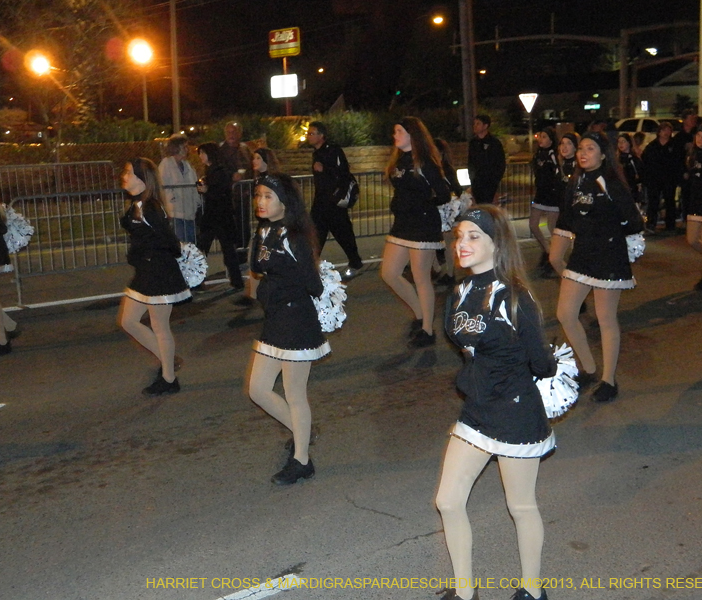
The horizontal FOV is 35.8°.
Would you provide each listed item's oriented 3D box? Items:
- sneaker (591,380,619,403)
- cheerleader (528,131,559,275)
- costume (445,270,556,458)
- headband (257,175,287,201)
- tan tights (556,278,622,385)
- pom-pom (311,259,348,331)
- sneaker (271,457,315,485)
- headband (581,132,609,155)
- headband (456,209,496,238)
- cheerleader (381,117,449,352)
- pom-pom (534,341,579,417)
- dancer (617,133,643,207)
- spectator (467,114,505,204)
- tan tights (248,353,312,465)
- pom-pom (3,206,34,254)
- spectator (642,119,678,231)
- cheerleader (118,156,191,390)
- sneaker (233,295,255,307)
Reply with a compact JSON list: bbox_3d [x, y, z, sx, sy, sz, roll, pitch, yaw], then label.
[{"bbox_3d":[1.690,0.608,7.212,0.100,0.115,0.260,9,14,43],"label":"sneaker"},{"bbox_3d":[2.178,-1.108,12.100,0.390,1.620,0.410,-10,13,-36],"label":"cheerleader"},{"bbox_3d":[0.565,0.243,4.101,0.350,0.690,0.410,-9,13,-37],"label":"costume"},{"bbox_3d":[-0.391,-0.568,5.480,0.155,0.122,0.165,-2,10,0],"label":"headband"},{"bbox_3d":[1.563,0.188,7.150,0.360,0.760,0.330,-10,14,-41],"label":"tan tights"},{"bbox_3d":[-0.121,-0.019,5.839,0.270,0.380,0.280,-1,11,0],"label":"pom-pom"},{"bbox_3d":[-0.303,0.900,5.720,0.245,0.112,0.097,-7,12,-27],"label":"sneaker"},{"bbox_3d":[1.519,-0.966,6.750,0.165,0.120,0.160,-10,13,-36],"label":"headband"},{"bbox_3d":[0.473,-0.278,4.000,0.160,0.115,0.150,-9,13,-34],"label":"headband"},{"bbox_3d":[0.508,-0.539,8.550,0.470,1.760,0.430,-9,12,-32],"label":"cheerleader"},{"bbox_3d":[0.779,0.313,4.220,0.200,0.280,0.210,-2,10,0],"label":"pom-pom"},{"bbox_3d":[3.165,-1.143,12.513,0.420,1.570,0.450,-10,14,-41],"label":"dancer"},{"bbox_3d":[1.715,-1.455,13.772,0.360,1.770,0.520,-10,14,-41],"label":"spectator"},{"bbox_3d":[-0.383,0.566,5.824,0.330,0.640,0.270,-9,13,-37],"label":"tan tights"},{"bbox_3d":[-2.728,-0.569,8.886,0.280,0.380,0.280,-9,13,-37],"label":"pom-pom"},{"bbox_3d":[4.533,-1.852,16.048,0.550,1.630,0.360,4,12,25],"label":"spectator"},{"bbox_3d":[-1.357,-0.166,7.500,0.430,1.630,0.410,-8,12,-30],"label":"cheerleader"},{"bbox_3d":[-1.062,0.005,10.779,0.260,0.110,0.100,-9,13,-37],"label":"sneaker"}]

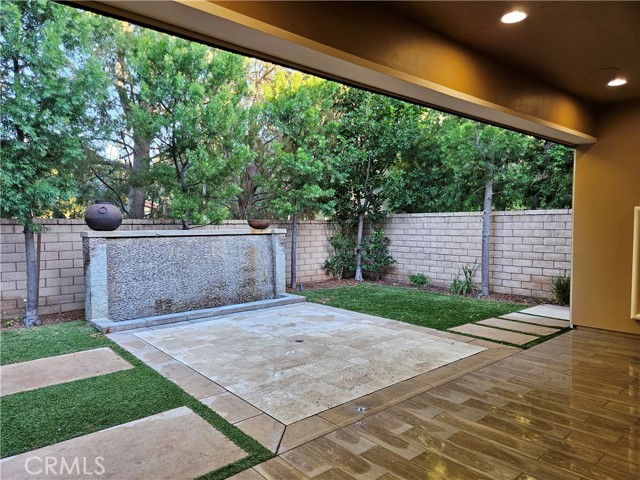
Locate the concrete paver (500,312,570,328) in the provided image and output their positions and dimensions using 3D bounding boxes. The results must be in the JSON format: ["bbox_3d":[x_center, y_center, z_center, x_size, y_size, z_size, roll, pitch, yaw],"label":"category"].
[{"bbox_3d":[3.447,1.290,6.711,0.540,0.050,1.006,-2,3,-40],"label":"concrete paver"}]

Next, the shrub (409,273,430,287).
[{"bbox_3d":[2.502,0.948,10.691,0.430,0.360,0.470,0,2,0],"label":"shrub"}]

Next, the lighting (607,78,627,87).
[{"bbox_3d":[3.368,-1.801,4.821,0.180,0.040,0.180,-2,3,-40],"label":"lighting"}]

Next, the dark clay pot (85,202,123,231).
[{"bbox_3d":[-3.454,-0.377,6.797,0.536,0.476,0.536,-2,3,-40],"label":"dark clay pot"}]

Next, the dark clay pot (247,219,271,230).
[{"bbox_3d":[-1.235,-0.317,8.697,0.506,0.213,0.506,0,2,0],"label":"dark clay pot"}]

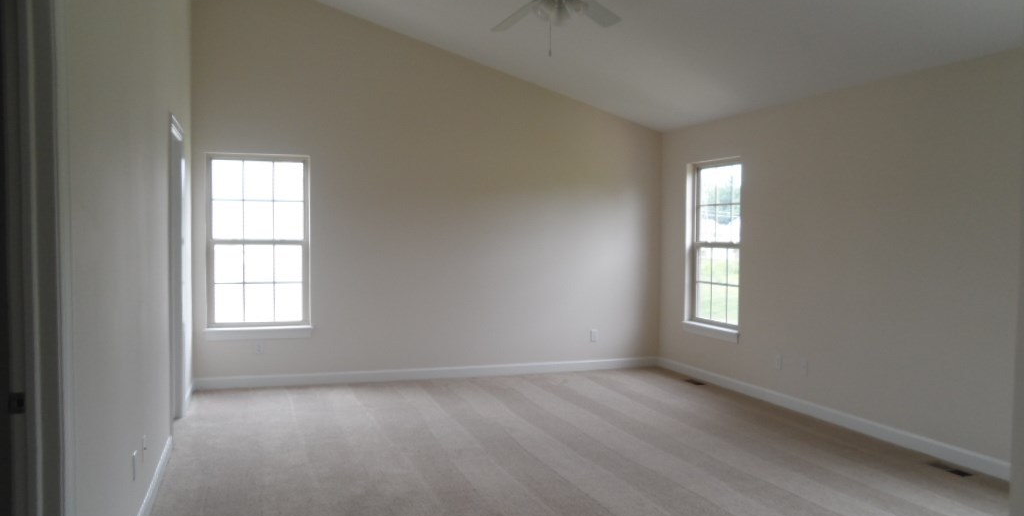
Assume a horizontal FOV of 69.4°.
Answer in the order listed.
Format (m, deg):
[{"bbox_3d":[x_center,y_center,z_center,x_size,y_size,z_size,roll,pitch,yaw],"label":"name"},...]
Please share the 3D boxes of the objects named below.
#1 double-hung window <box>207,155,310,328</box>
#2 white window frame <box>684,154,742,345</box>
[{"bbox_3d":[-2.232,-0.142,6.540,0.865,1.542,0.110,0,2,-19],"label":"double-hung window"},{"bbox_3d":[1.906,-0.085,6.950,0.120,1.639,0.887,0,2,-19],"label":"white window frame"}]

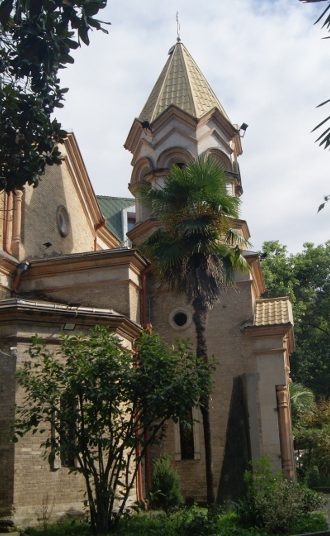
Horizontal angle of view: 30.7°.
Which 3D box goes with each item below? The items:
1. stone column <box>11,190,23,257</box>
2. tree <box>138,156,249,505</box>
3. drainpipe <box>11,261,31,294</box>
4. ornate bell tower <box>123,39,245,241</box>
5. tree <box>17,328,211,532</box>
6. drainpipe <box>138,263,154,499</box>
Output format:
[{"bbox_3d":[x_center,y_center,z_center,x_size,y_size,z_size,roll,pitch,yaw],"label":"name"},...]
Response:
[{"bbox_3d":[-4.056,-1.223,16.716,0.245,1.977,0.265,-6,-15,11],"label":"stone column"},{"bbox_3d":[0.856,1.278,15.317,3.003,9.027,2.744,-6,-15,11],"label":"tree"},{"bbox_3d":[-3.948,0.273,16.310,0.407,0.854,0.314,-6,-15,11],"label":"drainpipe"},{"bbox_3d":[0.643,-4.432,19.981,3.822,7.301,3.822,-6,-15,11],"label":"ornate bell tower"},{"bbox_3d":[-0.991,2.975,11.283,3.717,3.701,3.136,-6,-15,11],"label":"tree"},{"bbox_3d":[-0.515,2.908,16.289,0.294,6.186,0.206,-6,-15,11],"label":"drainpipe"}]

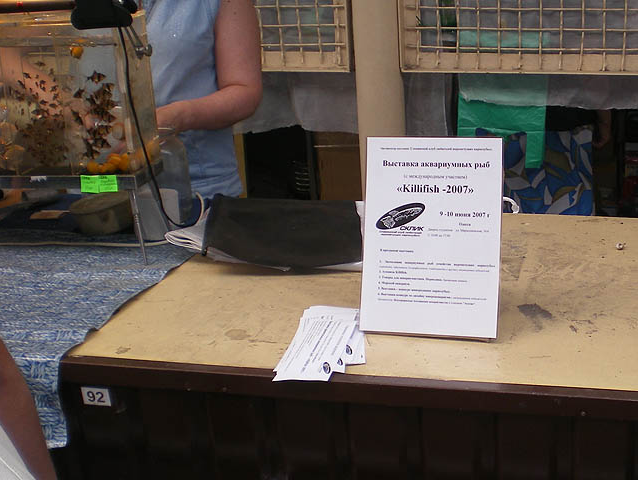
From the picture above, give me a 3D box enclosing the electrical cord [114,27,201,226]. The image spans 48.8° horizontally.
[{"bbox_3d":[-0.315,-0.201,1.390,0.100,0.425,0.120,2,21,11],"label":"electrical cord"}]

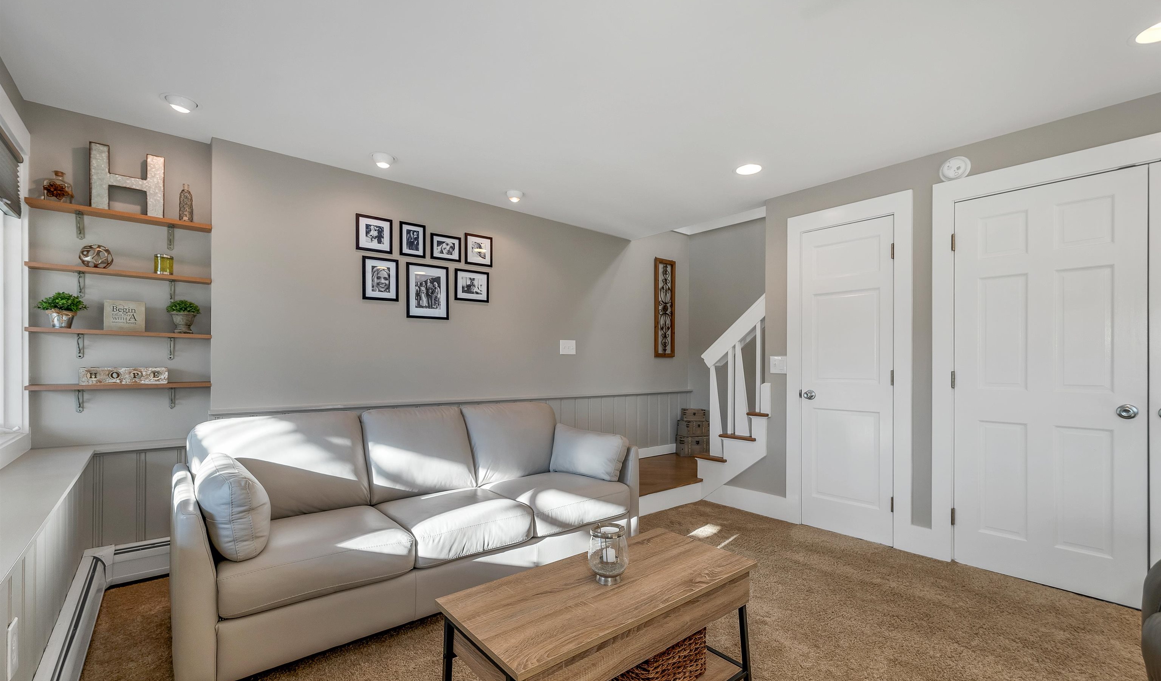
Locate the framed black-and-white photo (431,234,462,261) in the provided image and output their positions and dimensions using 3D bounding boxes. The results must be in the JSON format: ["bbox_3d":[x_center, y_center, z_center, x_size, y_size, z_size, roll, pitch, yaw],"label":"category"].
[{"bbox_3d":[-0.973,-0.668,3.277,0.230,0.183,0.022,1,-2,-38],"label":"framed black-and-white photo"}]

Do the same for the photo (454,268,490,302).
[{"bbox_3d":[-0.821,-0.415,3.451,0.281,0.233,0.022,2,-3,-38],"label":"photo"}]

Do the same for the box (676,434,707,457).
[{"bbox_3d":[1.216,1.115,4.838,0.345,0.208,0.220,0,-2,-4],"label":"box"}]

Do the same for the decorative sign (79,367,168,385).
[{"bbox_3d":[-2.286,0.179,2.270,0.314,0.083,0.030,1,-2,-38],"label":"decorative sign"}]

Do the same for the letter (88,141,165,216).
[{"bbox_3d":[-2.331,-0.812,2.331,0.275,0.318,0.045,2,-3,-38],"label":"letter"}]

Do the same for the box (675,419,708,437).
[{"bbox_3d":[1.220,0.936,4.831,0.289,0.163,0.201,0,-2,-13],"label":"box"}]

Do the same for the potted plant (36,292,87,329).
[{"bbox_3d":[-2.465,-0.142,2.147,0.157,0.178,0.147,1,-2,-38],"label":"potted plant"}]

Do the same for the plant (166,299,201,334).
[{"bbox_3d":[-2.124,-0.124,2.418,0.139,0.186,0.139,1,-2,-38],"label":"plant"}]

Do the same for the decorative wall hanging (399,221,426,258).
[{"bbox_3d":[-1.159,-0.693,3.129,0.178,0.231,0.022,1,-2,-38],"label":"decorative wall hanging"}]

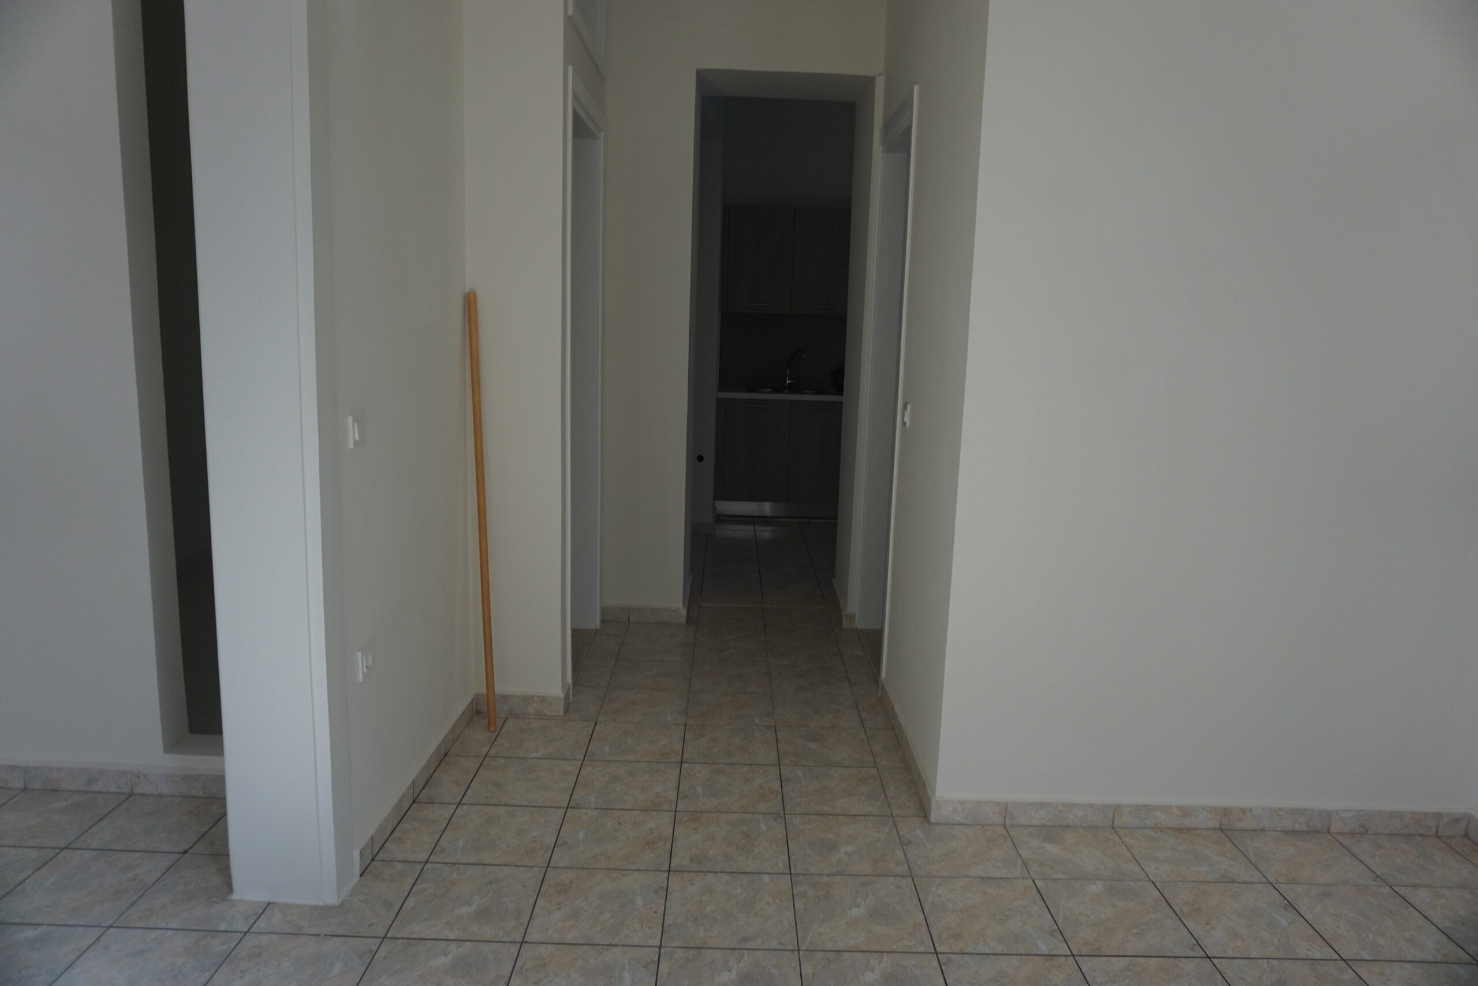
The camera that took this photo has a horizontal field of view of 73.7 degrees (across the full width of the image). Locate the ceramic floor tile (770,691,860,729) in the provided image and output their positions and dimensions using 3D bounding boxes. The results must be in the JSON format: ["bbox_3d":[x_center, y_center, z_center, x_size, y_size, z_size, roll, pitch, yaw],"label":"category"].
[{"bbox_3d":[0.298,0.845,3.825,0.327,0.010,0.327,2,10,-1],"label":"ceramic floor tile"}]

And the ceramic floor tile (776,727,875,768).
[{"bbox_3d":[0.284,0.845,3.265,0.307,0.011,0.307,2,10,-1],"label":"ceramic floor tile"}]

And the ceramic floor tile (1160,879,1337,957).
[{"bbox_3d":[1.208,1.027,2.368,0.307,0.011,0.307,2,10,-1],"label":"ceramic floor tile"}]

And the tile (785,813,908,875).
[{"bbox_3d":[0.305,1.017,2.850,0.327,0.010,0.327,2,10,-1],"label":"tile"}]

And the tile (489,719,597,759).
[{"bbox_3d":[-0.689,0.871,3.487,0.327,0.010,0.327,2,10,-1],"label":"tile"}]

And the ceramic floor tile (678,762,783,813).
[{"bbox_3d":[-0.027,0.942,3.141,0.323,0.010,0.323,2,10,-1],"label":"ceramic floor tile"}]

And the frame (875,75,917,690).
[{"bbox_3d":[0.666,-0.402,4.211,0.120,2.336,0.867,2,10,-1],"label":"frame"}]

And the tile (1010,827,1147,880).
[{"bbox_3d":[0.956,1.031,2.812,0.323,0.010,0.284,2,10,-1],"label":"tile"}]

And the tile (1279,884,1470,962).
[{"bbox_3d":[1.623,1.113,2.510,0.326,0.010,0.326,2,10,-1],"label":"tile"}]

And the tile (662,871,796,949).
[{"bbox_3d":[-0.021,1.060,2.491,0.326,0.010,0.326,2,10,-1],"label":"tile"}]

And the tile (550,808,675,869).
[{"bbox_3d":[-0.352,0.991,2.811,0.326,0.010,0.326,2,10,-1],"label":"tile"}]

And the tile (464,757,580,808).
[{"bbox_3d":[-0.641,0.868,2.950,0.307,0.011,0.307,2,10,-1],"label":"tile"}]

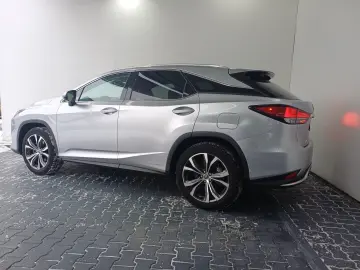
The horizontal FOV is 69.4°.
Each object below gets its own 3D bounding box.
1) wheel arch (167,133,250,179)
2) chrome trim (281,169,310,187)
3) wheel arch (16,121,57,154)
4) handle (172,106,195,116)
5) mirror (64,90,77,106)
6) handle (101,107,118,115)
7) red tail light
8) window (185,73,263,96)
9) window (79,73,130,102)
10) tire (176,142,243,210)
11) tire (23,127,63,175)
[{"bbox_3d":[0.302,0.211,2.937,1.000,0.530,0.120,5,7,24],"label":"wheel arch"},{"bbox_3d":[1.231,0.434,2.773,0.270,0.170,0.330,5,7,24],"label":"chrome trim"},{"bbox_3d":[-2.217,0.007,4.080,0.930,0.510,0.120,5,7,24],"label":"wheel arch"},{"bbox_3d":[0.047,-0.276,2.979,0.270,0.090,0.060,5,7,24],"label":"handle"},{"bbox_3d":[-1.510,-0.510,3.581,0.120,0.200,0.180,5,7,24],"label":"mirror"},{"bbox_3d":[-0.922,-0.321,3.444,0.270,0.090,0.060,5,7,24],"label":"handle"},{"bbox_3d":[1.068,-0.226,2.762,0.600,0.210,0.400,5,7,24],"label":"red tail light"},{"bbox_3d":[0.442,-0.602,2.997,0.940,0.310,0.080,4,-18,18],"label":"window"},{"bbox_3d":[-1.082,-0.680,3.654,0.800,0.440,0.070,5,-18,24],"label":"window"},{"bbox_3d":[0.326,0.468,3.045,0.765,0.765,0.250,5,7,24],"label":"tire"},{"bbox_3d":[-2.207,0.248,4.193,0.765,0.765,0.250,5,7,24],"label":"tire"}]

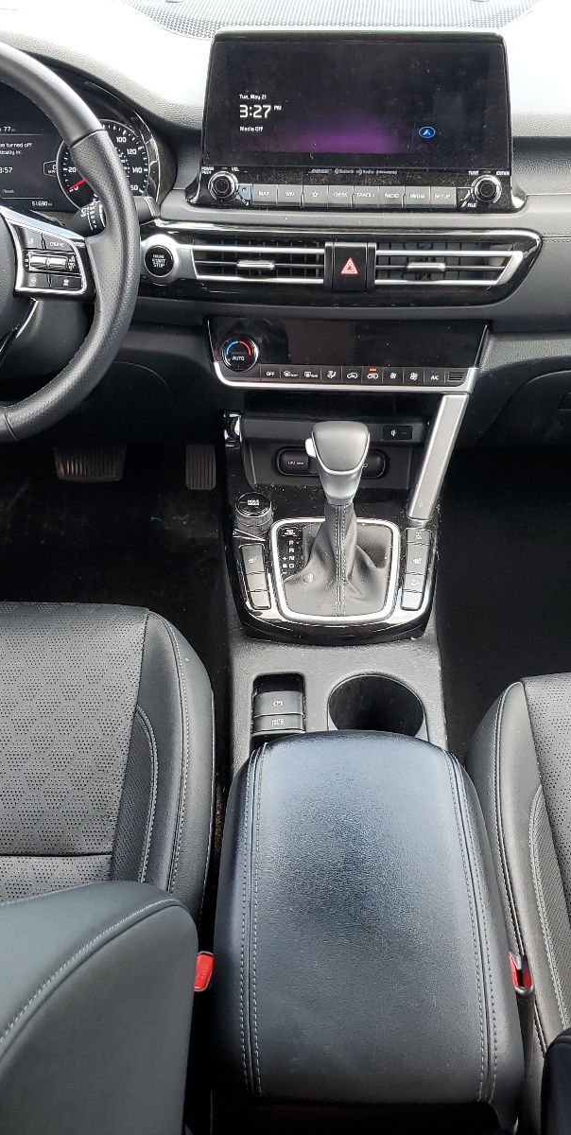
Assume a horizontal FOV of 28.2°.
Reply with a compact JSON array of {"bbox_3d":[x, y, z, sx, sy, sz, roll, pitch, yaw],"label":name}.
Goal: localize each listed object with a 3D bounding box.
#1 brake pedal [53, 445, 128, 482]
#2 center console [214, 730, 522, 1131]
[{"bbox_3d":[-0.284,-0.155,1.662,0.107,0.065,0.040,0,0,2],"label":"brake pedal"},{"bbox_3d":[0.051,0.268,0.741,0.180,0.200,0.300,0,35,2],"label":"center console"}]

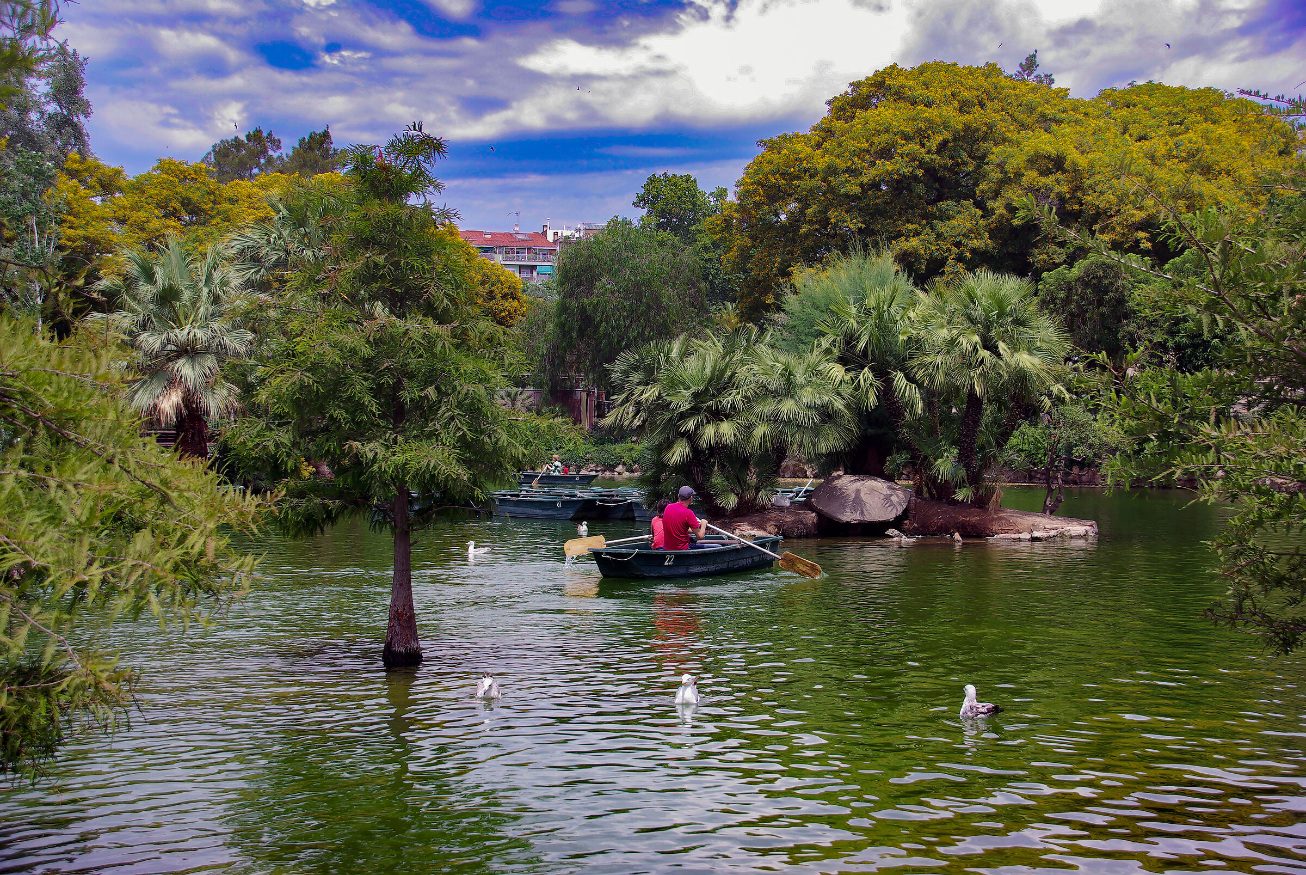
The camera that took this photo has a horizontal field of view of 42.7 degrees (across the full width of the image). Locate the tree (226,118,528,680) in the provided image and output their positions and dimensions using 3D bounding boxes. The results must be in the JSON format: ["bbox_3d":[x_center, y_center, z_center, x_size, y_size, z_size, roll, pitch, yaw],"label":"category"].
[{"bbox_3d":[-2.280,-0.340,13.800,2.500,4.450,2.450,0,0,0],"label":"tree"}]

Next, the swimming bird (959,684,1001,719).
[{"bbox_3d":[2.270,1.830,11.650,0.400,0.240,0.180,0,1,-32],"label":"swimming bird"}]

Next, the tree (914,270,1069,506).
[{"bbox_3d":[6.160,-0.940,30.500,2.850,4.250,2.750,0,0,0],"label":"tree"}]

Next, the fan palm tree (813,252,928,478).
[{"bbox_3d":[4.160,-1.180,32.000,2.300,4.500,2.300,0,0,0],"label":"fan palm tree"}]

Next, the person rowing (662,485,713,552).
[{"bbox_3d":[0.510,1.200,23.000,0.650,1.080,0.850,0,1,43],"label":"person rowing"}]

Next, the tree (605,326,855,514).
[{"bbox_3d":[1.406,-0.330,30.500,4.500,3.450,3.600,0,0,0],"label":"tree"}]

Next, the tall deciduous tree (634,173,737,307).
[{"bbox_3d":[1.950,-6.800,90.000,6.600,14.600,6.600,0,0,0],"label":"tall deciduous tree"}]

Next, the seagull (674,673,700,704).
[{"bbox_3d":[0.250,1.850,12.250,0.180,0.220,0.400,0,0,7],"label":"seagull"}]

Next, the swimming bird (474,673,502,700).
[{"bbox_3d":[-1.230,1.860,12.450,0.180,0.200,0.380,0,0,-3],"label":"swimming bird"}]

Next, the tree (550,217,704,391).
[{"bbox_3d":[-1.120,-4.400,72.000,6.800,10.000,6.600,0,0,0],"label":"tree"}]

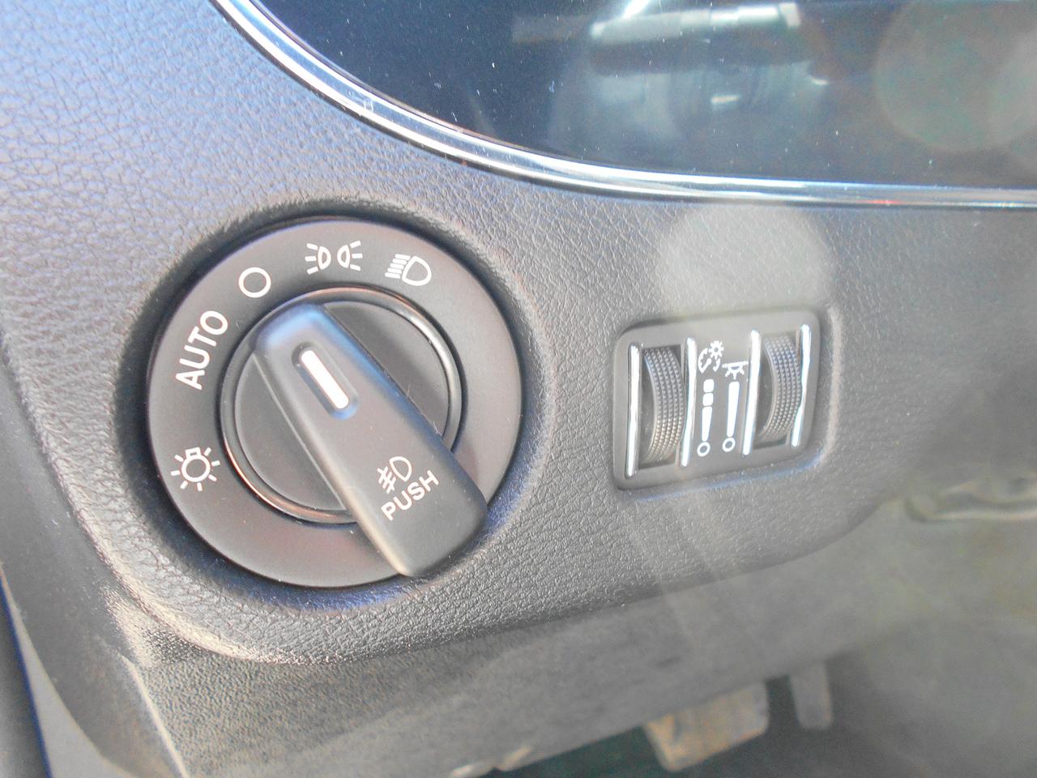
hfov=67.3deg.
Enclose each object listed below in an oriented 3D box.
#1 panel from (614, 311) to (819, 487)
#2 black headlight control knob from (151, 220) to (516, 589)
[{"bbox_3d":[0.048,0.002,0.187,0.059,0.039,0.012,-7,14,-21],"label":"panel"},{"bbox_3d":[-0.030,0.005,0.147,0.072,0.072,0.022,-8,11,-22],"label":"black headlight control knob"}]

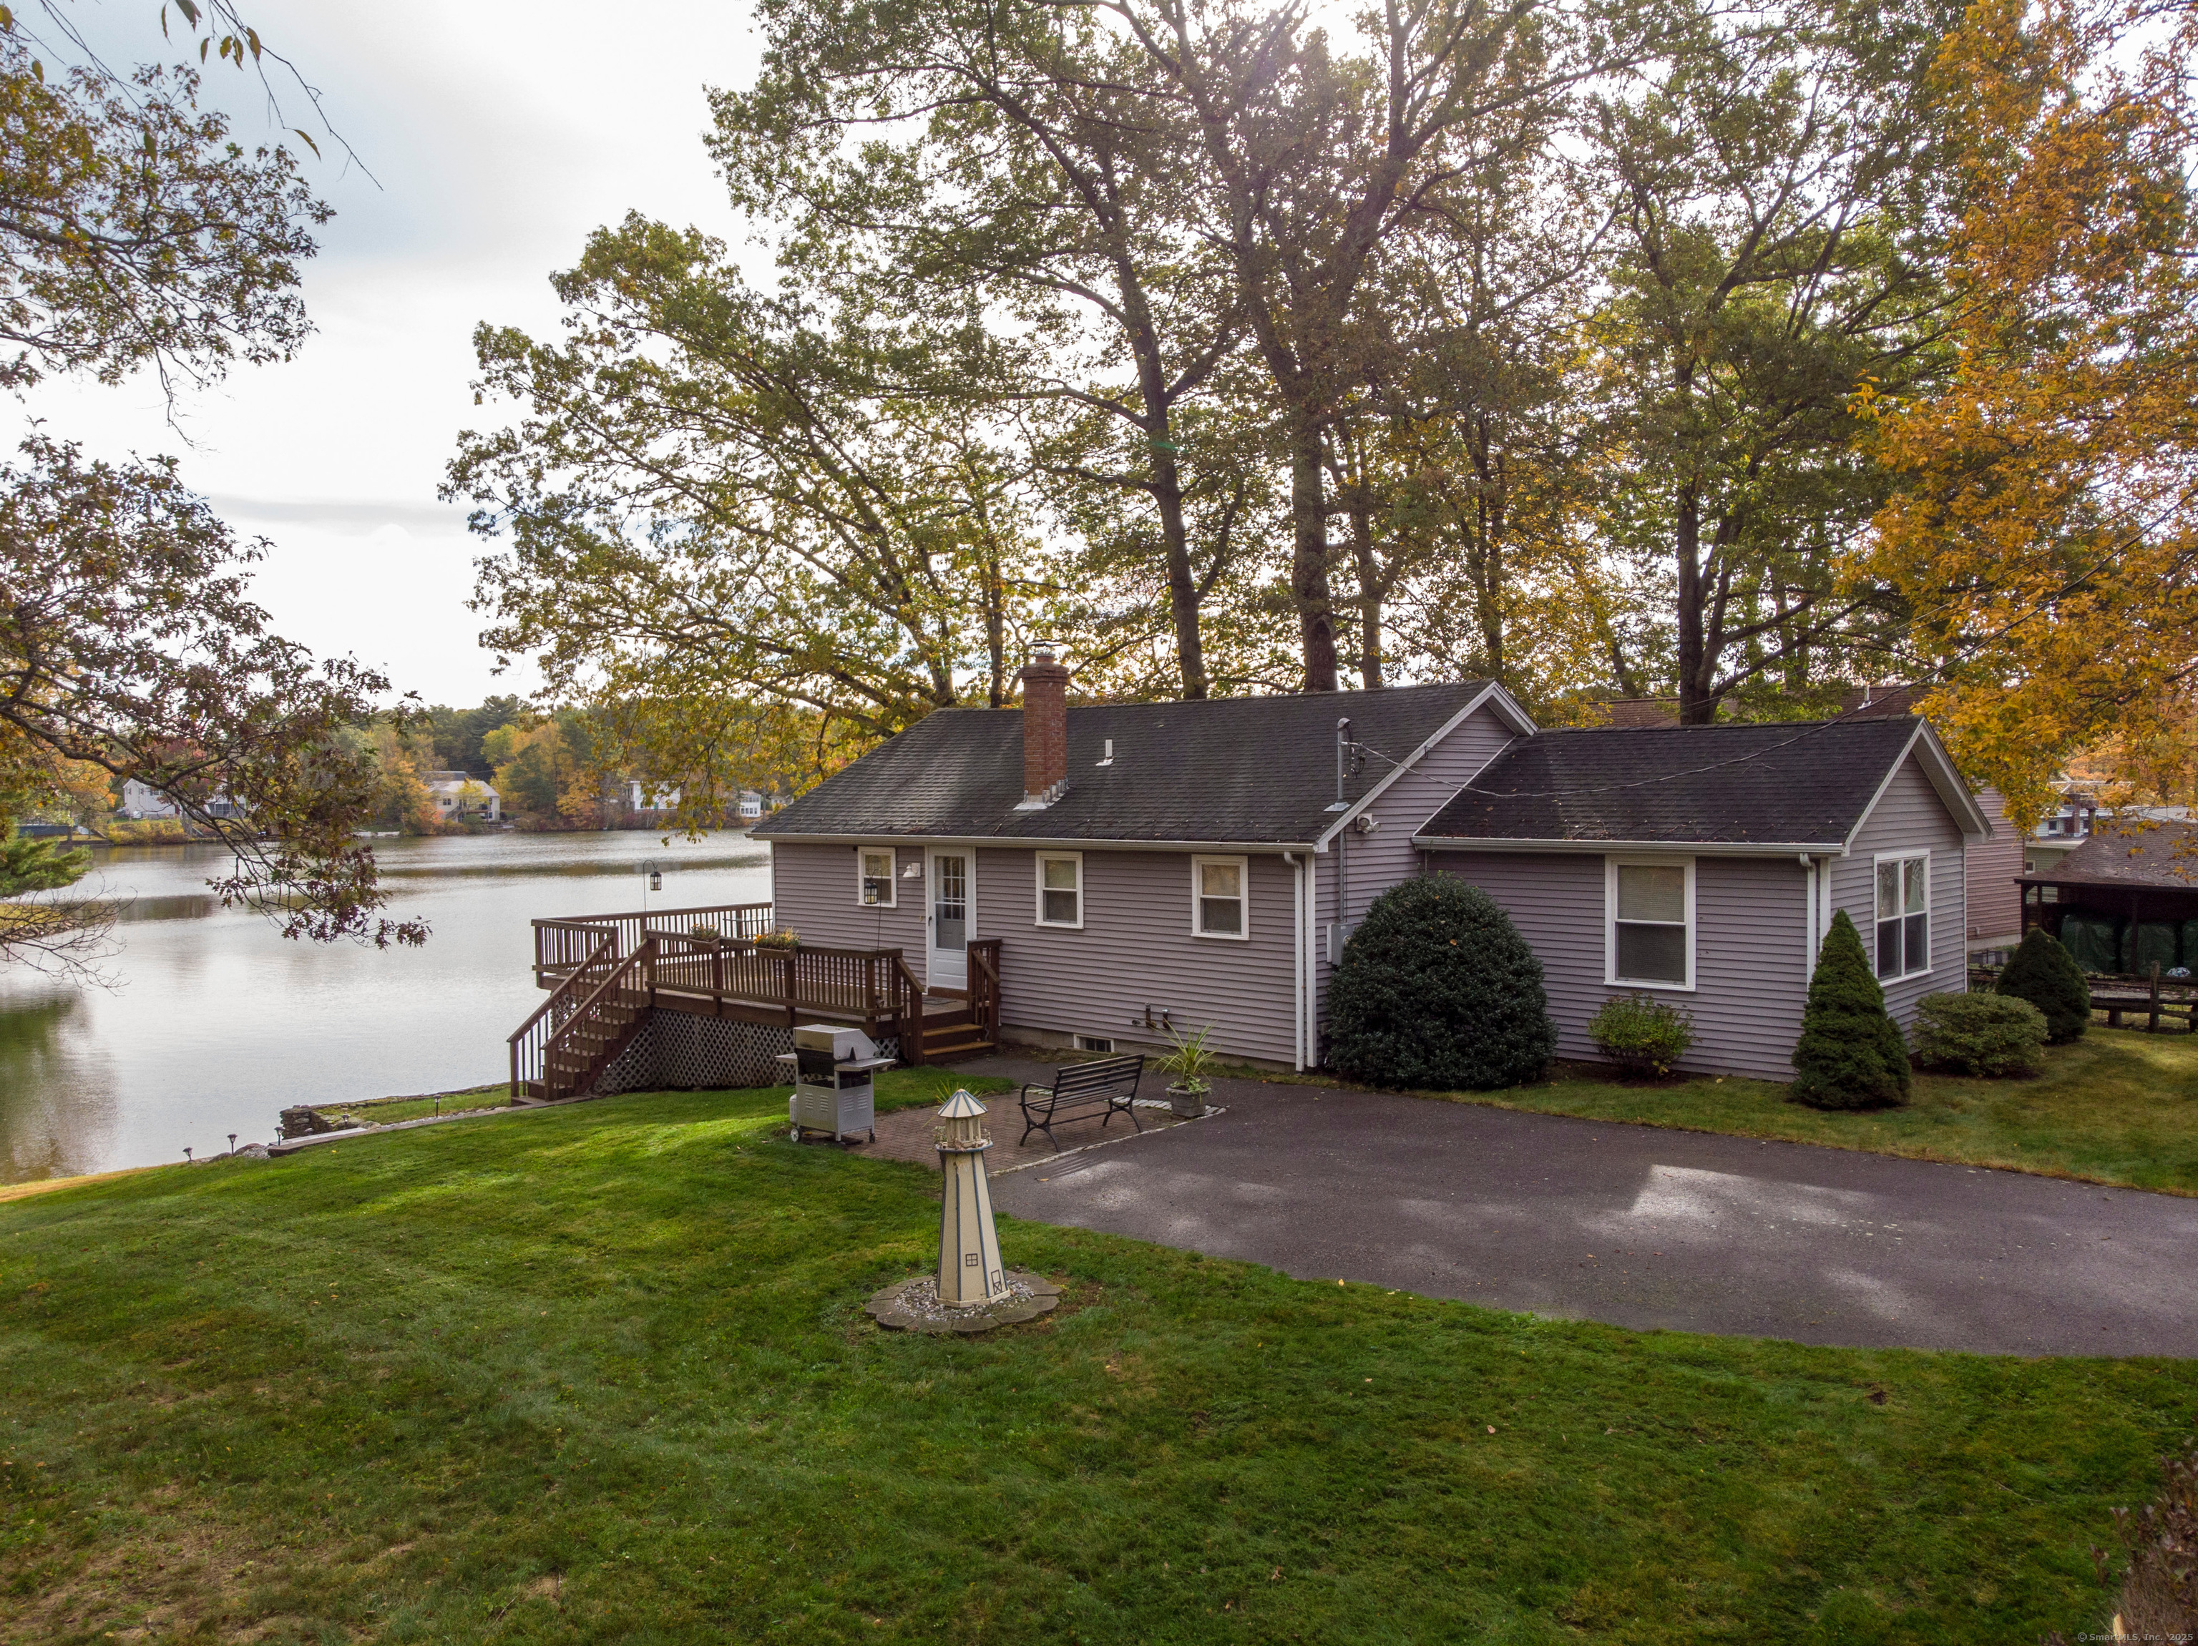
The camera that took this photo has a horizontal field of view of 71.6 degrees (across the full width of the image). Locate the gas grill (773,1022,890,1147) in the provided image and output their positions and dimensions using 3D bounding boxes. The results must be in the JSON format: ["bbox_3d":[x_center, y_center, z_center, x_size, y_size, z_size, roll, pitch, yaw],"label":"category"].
[{"bbox_3d":[-2.627,2.606,15.532,1.340,1.130,0.570,1,1,39],"label":"gas grill"}]

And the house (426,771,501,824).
[{"bbox_3d":[-112.640,-4.563,270.000,13.200,9.000,9.500,0,1,-20],"label":"house"}]

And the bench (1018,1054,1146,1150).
[{"bbox_3d":[-0.165,2.736,15.106,0.580,0.810,1.230,1,1,43],"label":"bench"}]

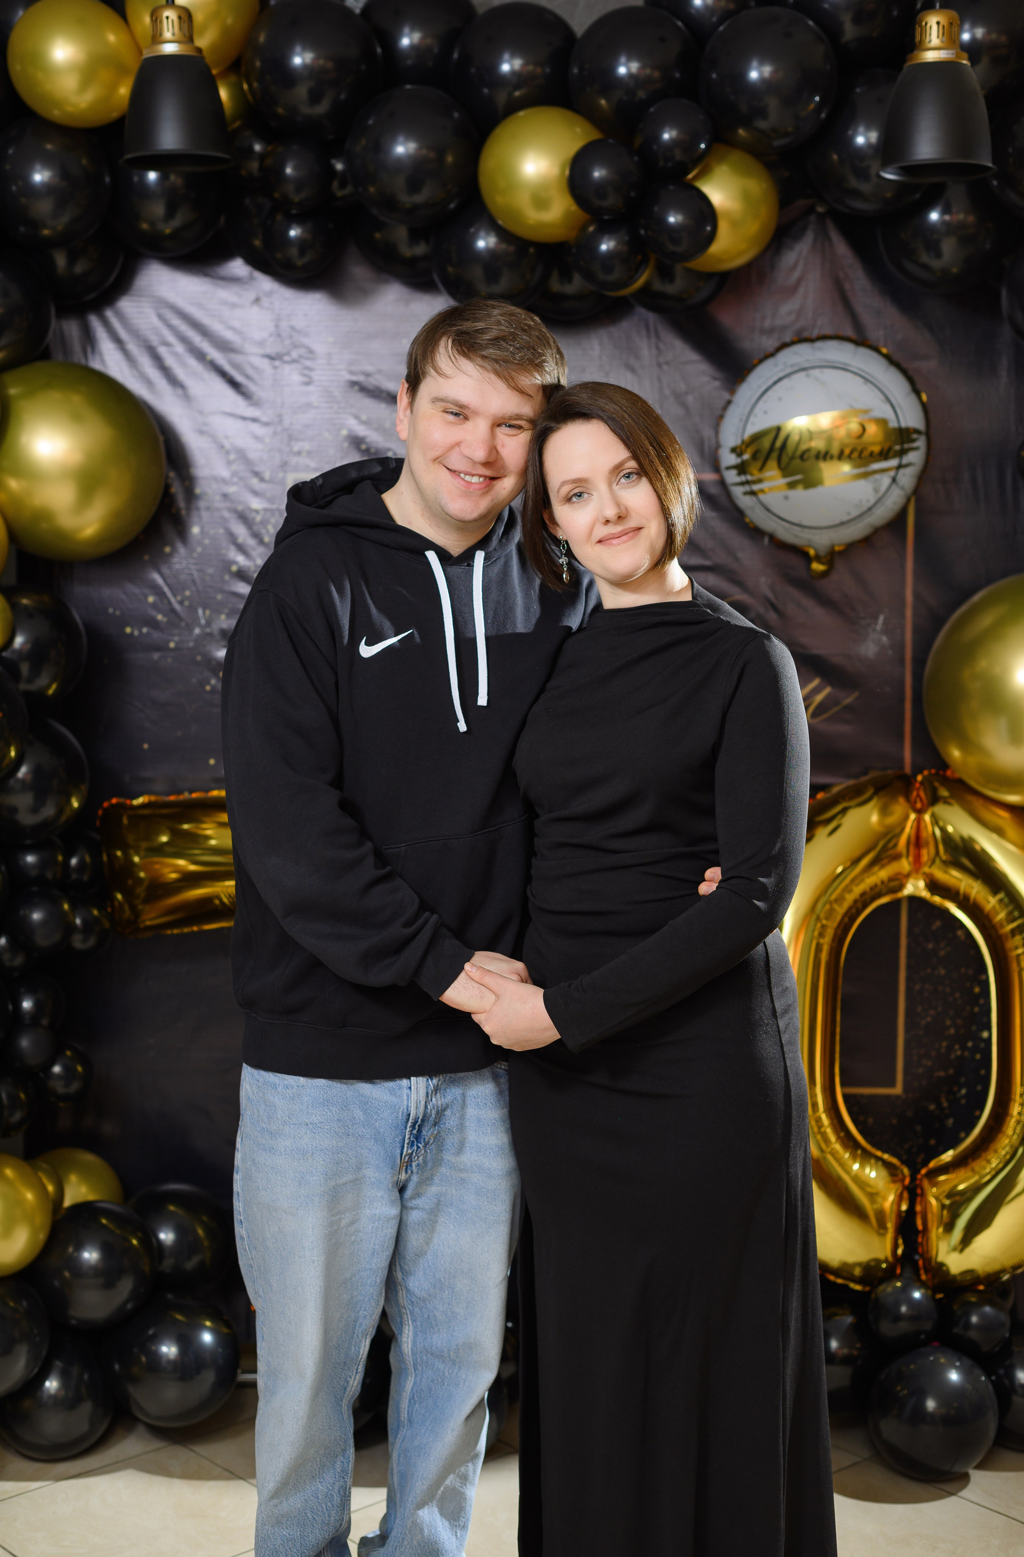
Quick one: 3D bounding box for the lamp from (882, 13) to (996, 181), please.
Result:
[{"bbox_3d":[0.550,-0.889,2.789,0.152,0.203,0.152,0,6,4],"label":"lamp"}]

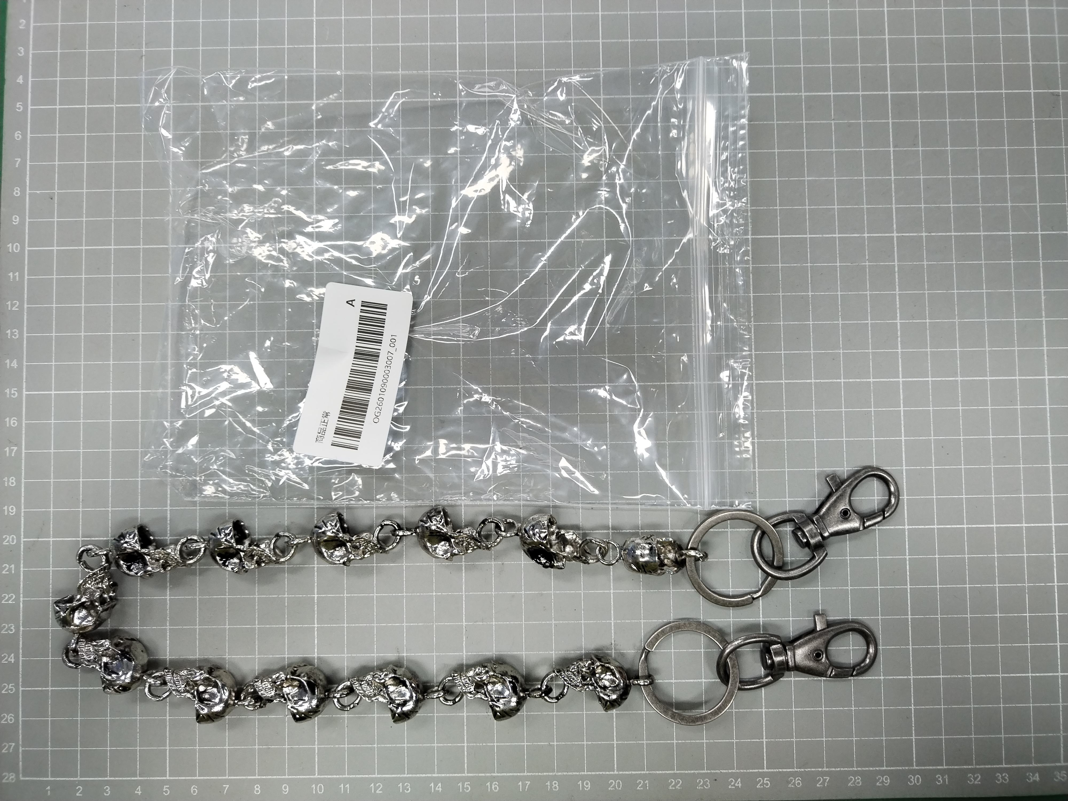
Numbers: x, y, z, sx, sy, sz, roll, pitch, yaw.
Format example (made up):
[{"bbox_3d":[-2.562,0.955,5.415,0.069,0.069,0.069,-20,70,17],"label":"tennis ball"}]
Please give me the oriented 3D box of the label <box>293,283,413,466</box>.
[{"bbox_3d":[-0.061,-0.009,0.272,0.030,0.003,0.060,10,87,1],"label":"label"}]

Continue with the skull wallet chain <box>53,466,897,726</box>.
[{"bbox_3d":[-0.020,0.066,0.264,0.281,0.015,0.083,-1,87,0],"label":"skull wallet chain"}]

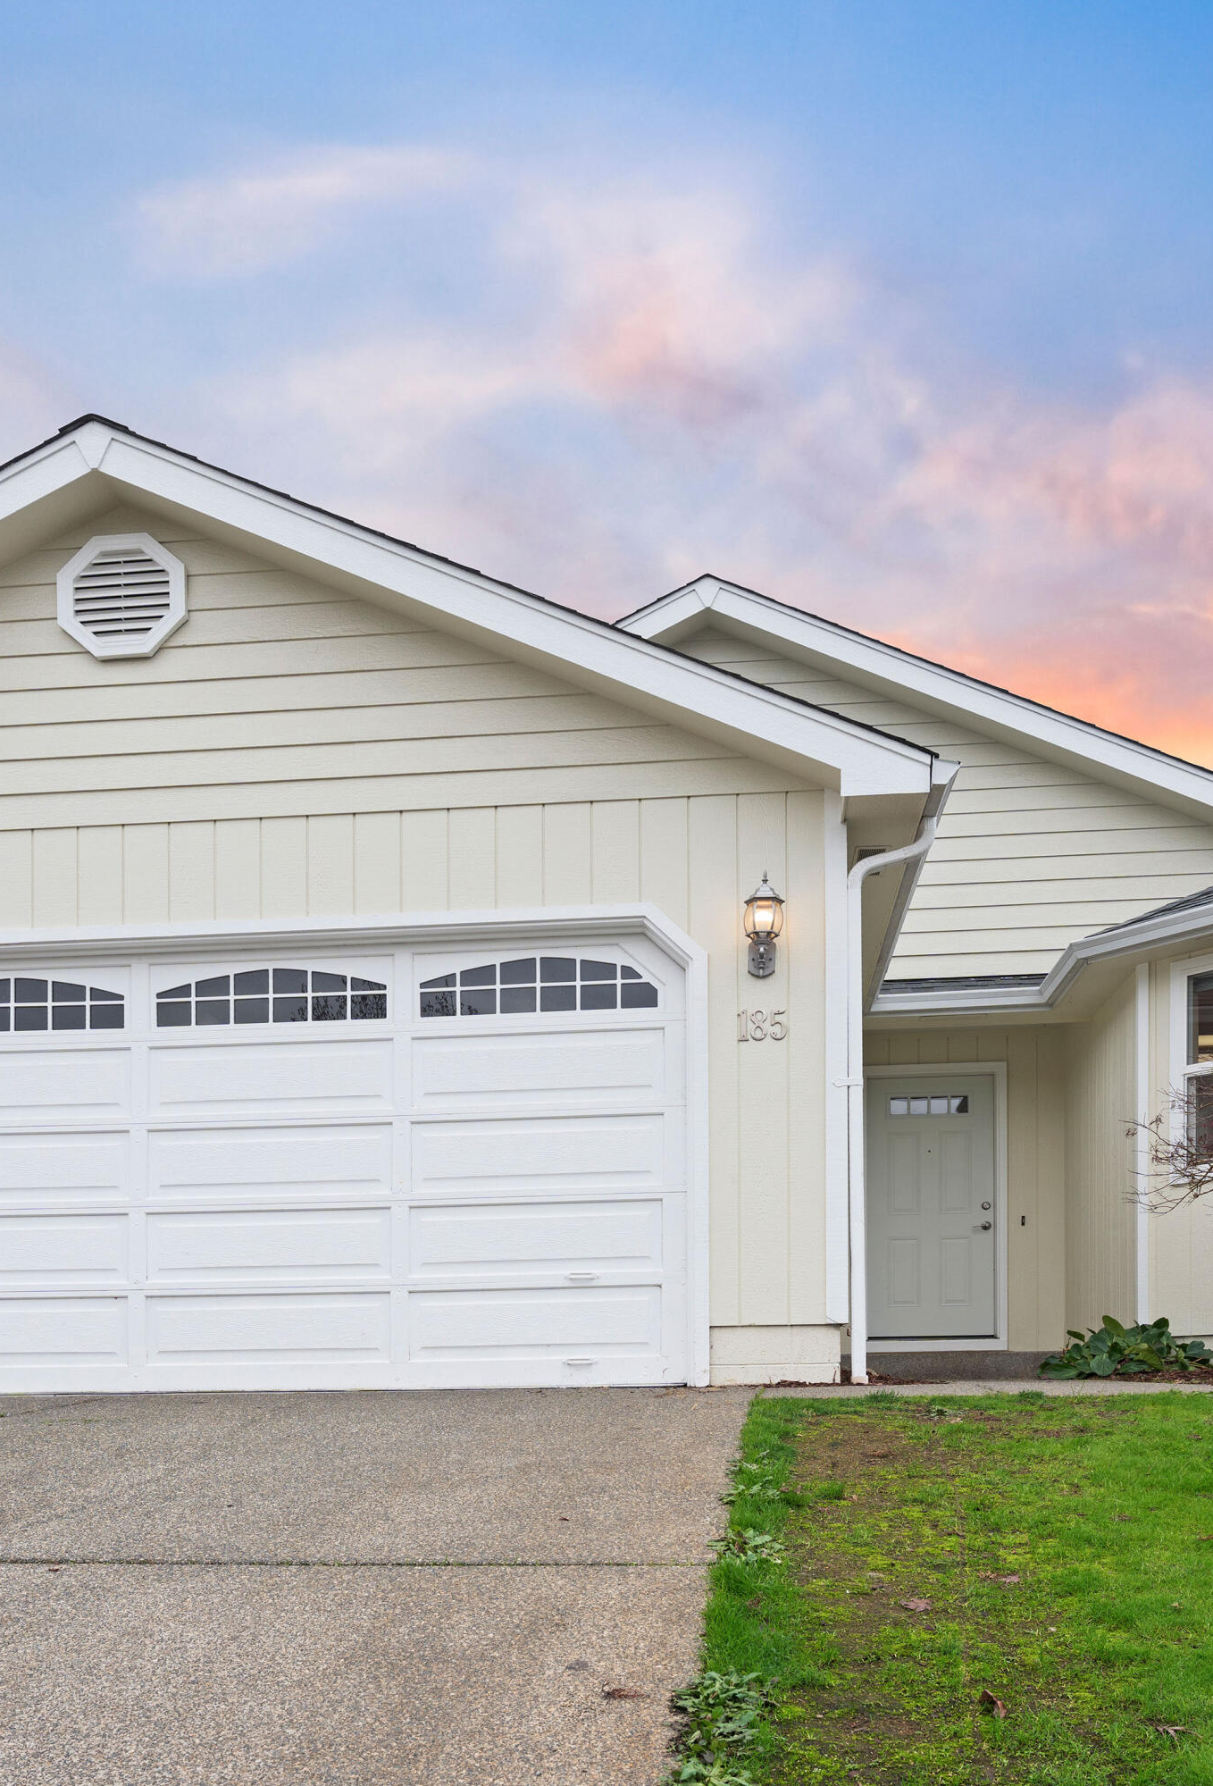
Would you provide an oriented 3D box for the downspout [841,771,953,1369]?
[{"bbox_3d":[1.235,0.810,6.120,0.400,2.600,0.170,0,0,5],"label":"downspout"}]

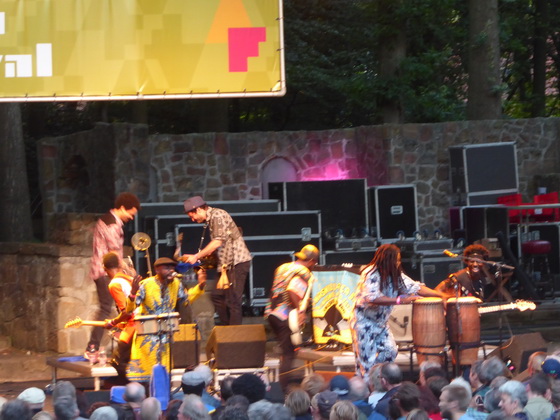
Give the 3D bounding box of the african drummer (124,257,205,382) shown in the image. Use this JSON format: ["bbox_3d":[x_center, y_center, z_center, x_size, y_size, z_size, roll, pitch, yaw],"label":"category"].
[{"bbox_3d":[-1.248,1.334,37.400,0.780,1.650,0.500,-4,4,-14],"label":"african drummer"}]

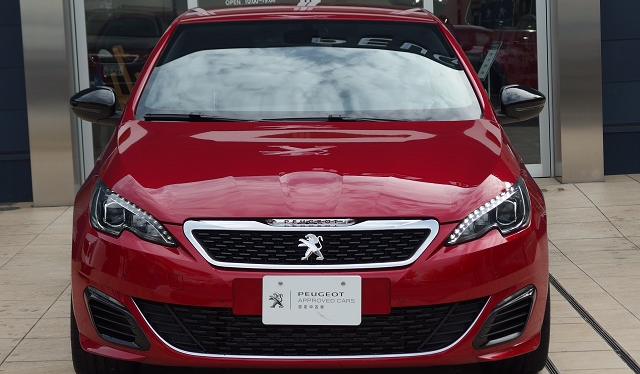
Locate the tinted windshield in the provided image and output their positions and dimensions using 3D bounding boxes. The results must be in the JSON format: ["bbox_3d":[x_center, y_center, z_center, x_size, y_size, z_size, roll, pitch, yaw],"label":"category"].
[{"bbox_3d":[-0.049,-0.510,6.695,1.425,0.420,0.870,-1,6,-1],"label":"tinted windshield"}]

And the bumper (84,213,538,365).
[{"bbox_3d":[-0.029,0.347,5.508,1.775,0.510,0.580,-1,6,-1],"label":"bumper"}]

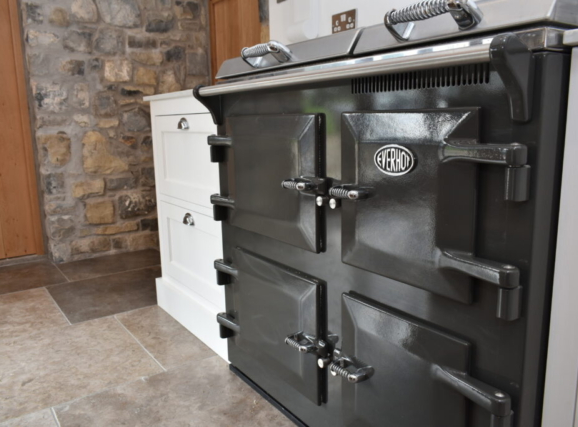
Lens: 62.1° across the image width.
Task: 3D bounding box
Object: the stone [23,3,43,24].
[{"bbox_3d":[-1.393,-1.082,2.617,0.092,0.107,0.095,-9,13,-35],"label":"stone"}]

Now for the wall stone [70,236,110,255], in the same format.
[{"bbox_3d":[-1.228,0.190,2.964,0.233,0.083,0.095,-9,13,-35],"label":"wall stone"}]

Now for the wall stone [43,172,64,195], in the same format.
[{"bbox_3d":[-1.383,-0.179,2.812,0.099,0.124,0.090,-8,13,-31],"label":"wall stone"}]

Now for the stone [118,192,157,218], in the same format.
[{"bbox_3d":[-0.986,-0.057,3.088,0.237,0.156,0.090,-8,13,-31],"label":"stone"}]

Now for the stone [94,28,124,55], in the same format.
[{"bbox_3d":[-1.081,-1.017,2.858,0.164,0.141,0.090,-8,13,-31],"label":"stone"}]

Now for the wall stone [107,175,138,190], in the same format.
[{"bbox_3d":[-1.061,-0.194,3.018,0.188,0.081,0.095,-9,13,-35],"label":"wall stone"}]

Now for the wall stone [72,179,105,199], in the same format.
[{"bbox_3d":[-1.223,-0.156,2.919,0.188,0.113,0.090,-8,13,-31],"label":"wall stone"}]

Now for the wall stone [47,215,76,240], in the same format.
[{"bbox_3d":[-1.354,0.077,2.852,0.139,0.145,0.095,-9,13,-35],"label":"wall stone"}]

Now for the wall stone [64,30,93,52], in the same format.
[{"bbox_3d":[-1.220,-0.987,2.774,0.154,0.115,0.090,-8,13,-31],"label":"wall stone"}]

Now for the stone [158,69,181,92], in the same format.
[{"bbox_3d":[-0.783,-0.849,3.104,0.148,0.148,0.095,-9,13,-35],"label":"stone"}]

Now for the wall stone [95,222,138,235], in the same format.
[{"bbox_3d":[-1.098,0.088,3.042,0.278,0.059,0.090,-8,13,-31],"label":"wall stone"}]

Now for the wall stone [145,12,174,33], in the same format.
[{"bbox_3d":[-0.818,-1.185,2.997,0.172,0.110,0.090,-8,13,-31],"label":"wall stone"}]

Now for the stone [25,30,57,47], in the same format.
[{"bbox_3d":[-1.368,-0.961,2.656,0.155,0.079,0.095,-9,13,-35],"label":"stone"}]

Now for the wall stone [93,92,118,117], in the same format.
[{"bbox_3d":[-1.115,-0.656,2.900,0.131,0.139,0.090,-8,13,-31],"label":"wall stone"}]

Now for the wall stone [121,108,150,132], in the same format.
[{"bbox_3d":[-0.968,-0.587,3.015,0.180,0.151,0.095,-9,13,-35],"label":"wall stone"}]

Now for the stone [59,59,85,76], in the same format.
[{"bbox_3d":[-1.251,-0.833,2.765,0.130,0.092,0.095,-9,13,-35],"label":"stone"}]

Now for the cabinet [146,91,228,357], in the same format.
[{"bbox_3d":[-0.148,-0.023,1.991,0.630,0.916,0.672,-9,13,-35],"label":"cabinet"}]

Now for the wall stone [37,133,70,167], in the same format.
[{"bbox_3d":[-1.359,-0.368,2.769,0.167,0.183,0.095,-9,13,-35],"label":"wall stone"}]

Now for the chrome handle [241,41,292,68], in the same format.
[{"bbox_3d":[-0.061,-0.387,1.175,0.062,0.053,0.143,-9,13,-35],"label":"chrome handle"}]

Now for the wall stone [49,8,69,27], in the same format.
[{"bbox_3d":[-1.297,-1.097,2.705,0.098,0.090,0.090,-8,13,-31],"label":"wall stone"}]

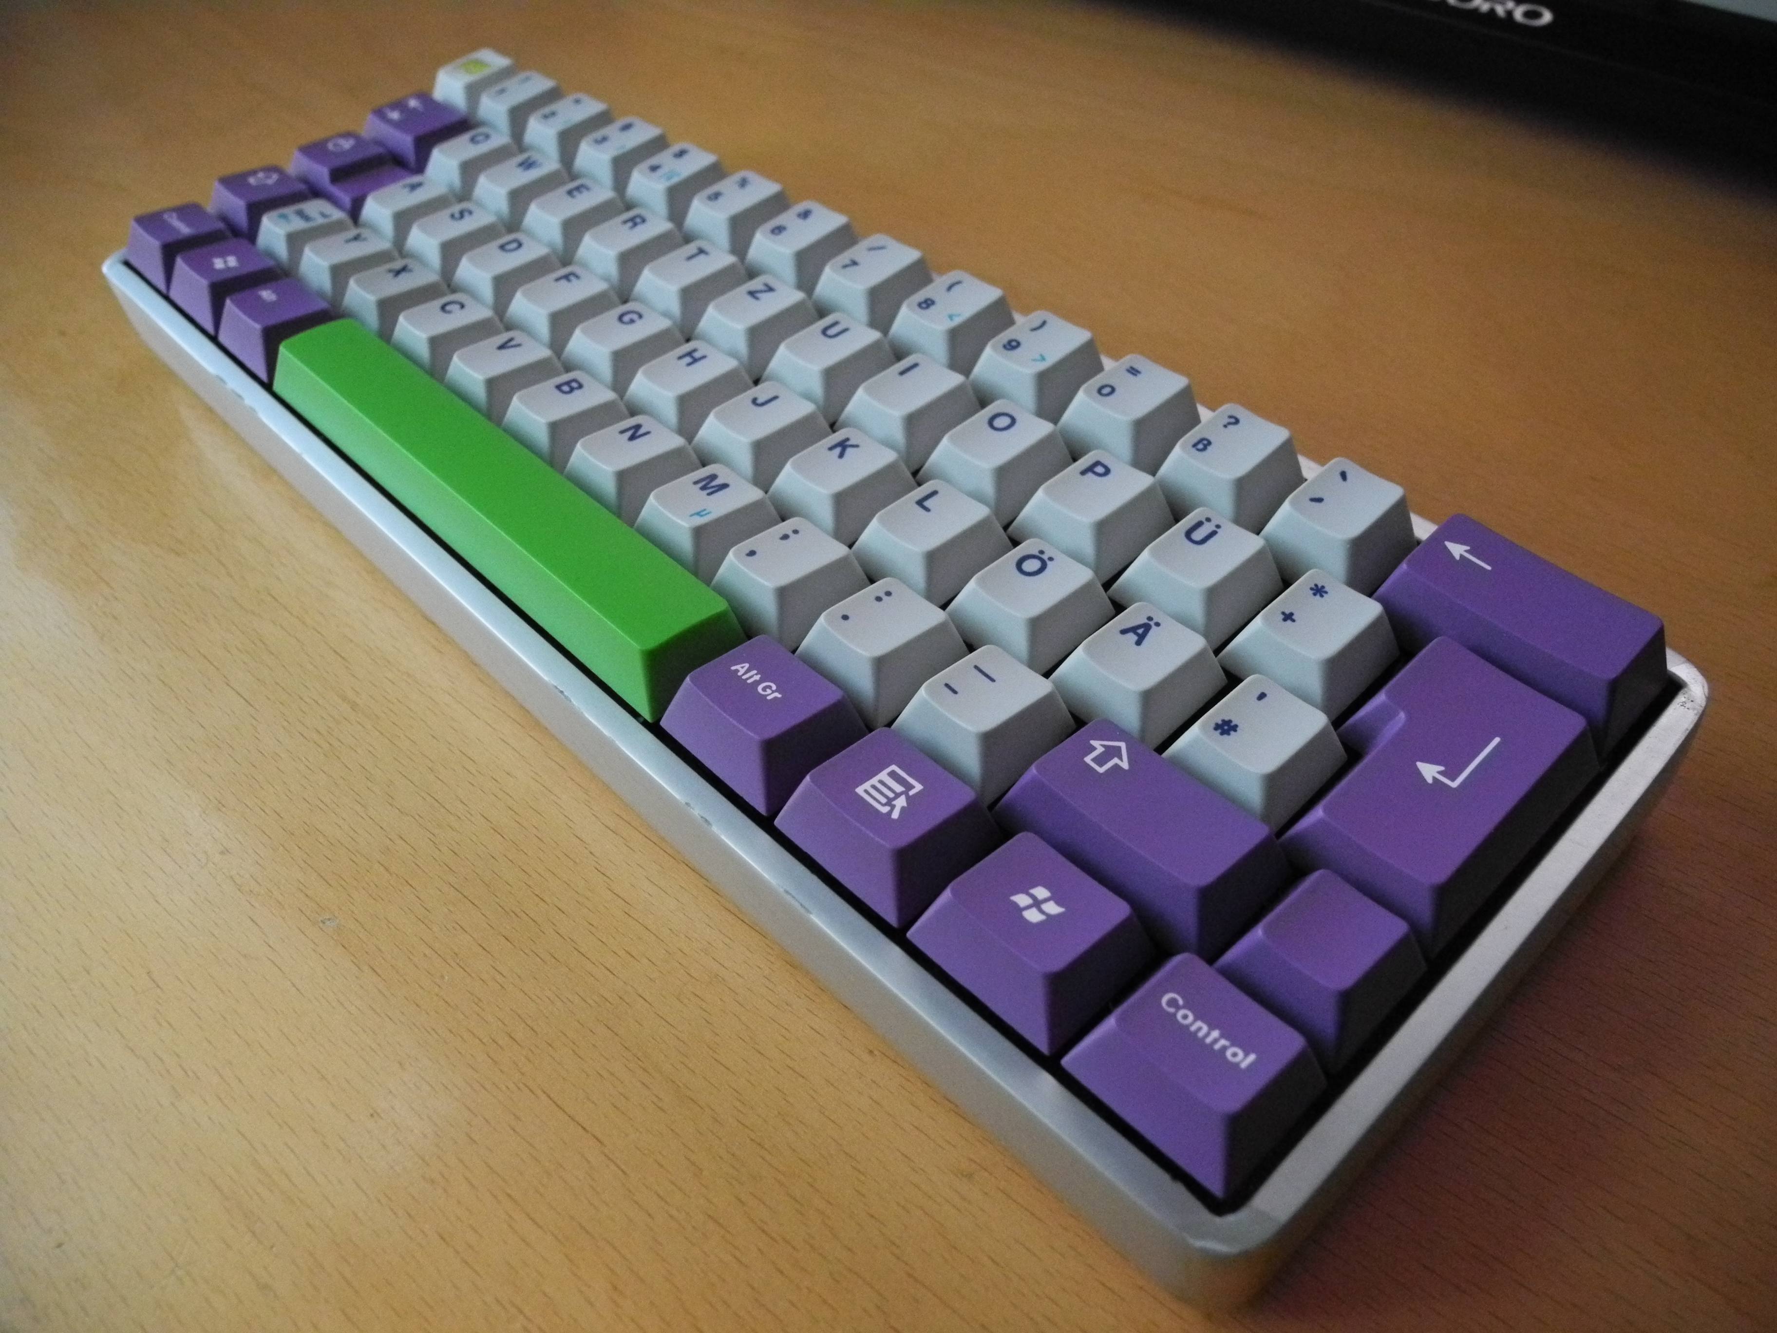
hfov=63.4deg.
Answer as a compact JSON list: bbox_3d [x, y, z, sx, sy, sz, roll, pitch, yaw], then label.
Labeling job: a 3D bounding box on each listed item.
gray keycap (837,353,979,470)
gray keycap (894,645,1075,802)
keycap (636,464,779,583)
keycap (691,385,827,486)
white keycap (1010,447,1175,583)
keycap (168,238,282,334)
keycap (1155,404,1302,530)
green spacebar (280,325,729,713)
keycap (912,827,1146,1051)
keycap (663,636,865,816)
[{"bbox_3d":[0.003,-0.041,0.228,0.018,0.008,0.018,-38,54,-24],"label":"gray keycap"},{"bbox_3d":[0.012,0.005,0.183,0.018,0.009,0.018,-38,54,-24],"label":"gray keycap"},{"bbox_3d":[-0.028,-0.023,0.215,0.018,0.009,0.018,-38,54,-24],"label":"keycap"},{"bbox_3d":[-0.020,-0.038,0.228,0.018,0.007,0.018,-38,54,-24],"label":"keycap"},{"bbox_3d":[0.029,-0.023,0.207,0.018,0.008,0.018,-38,54,-24],"label":"white keycap"},{"bbox_3d":[-0.129,-0.075,0.279,0.018,0.009,0.023,-38,54,-24],"label":"keycap"},{"bbox_3d":[0.049,-0.029,0.209,0.018,0.009,0.018,-38,54,-24],"label":"keycap"},{"bbox_3d":[-0.065,-0.029,0.226,0.018,0.009,0.118,-38,54,-24],"label":"green spacebar"},{"bbox_3d":[0.016,0.029,0.162,0.018,0.009,0.023,-38,54,-24],"label":"keycap"},{"bbox_3d":[-0.017,0.005,0.188,0.018,0.009,0.023,-38,54,-24],"label":"keycap"}]

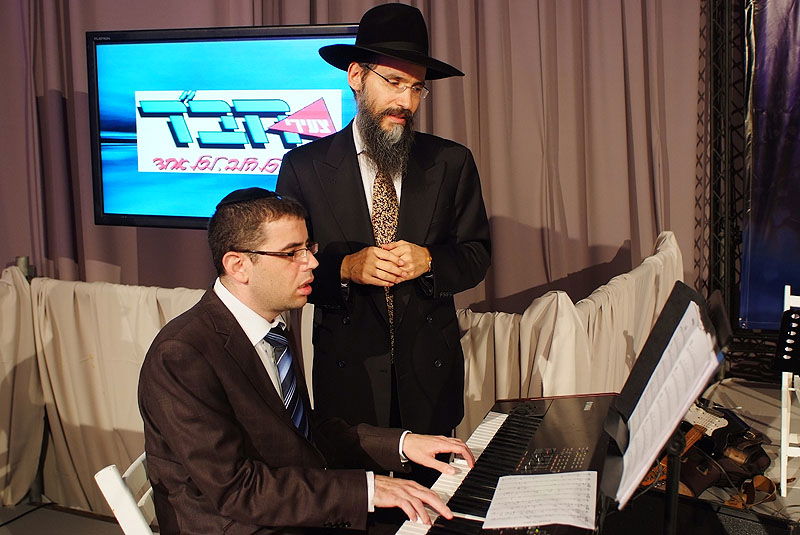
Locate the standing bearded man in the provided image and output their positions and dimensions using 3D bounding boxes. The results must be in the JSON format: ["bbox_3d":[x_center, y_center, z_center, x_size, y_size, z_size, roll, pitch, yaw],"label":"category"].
[{"bbox_3d":[-0.035,0.235,2.510,0.560,1.830,0.400,-2,8,-14],"label":"standing bearded man"}]

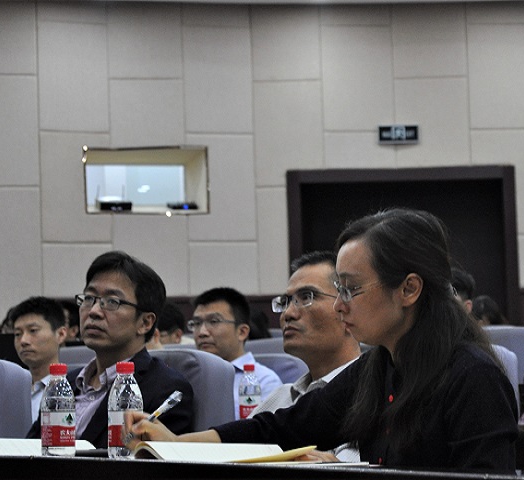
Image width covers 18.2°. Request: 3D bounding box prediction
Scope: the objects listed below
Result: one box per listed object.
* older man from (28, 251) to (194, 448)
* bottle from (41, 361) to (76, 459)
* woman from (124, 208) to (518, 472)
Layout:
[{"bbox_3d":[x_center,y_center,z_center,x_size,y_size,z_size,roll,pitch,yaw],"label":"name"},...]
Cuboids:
[{"bbox_3d":[-0.420,0.650,3.770,0.540,1.220,0.750,-5,-5,41],"label":"older man"},{"bbox_3d":[-0.360,0.309,2.900,0.061,0.178,0.061,-2,-4,0],"label":"bottle"},{"bbox_3d":[0.150,0.530,2.740,0.800,1.200,0.550,1,-5,-37],"label":"woman"}]

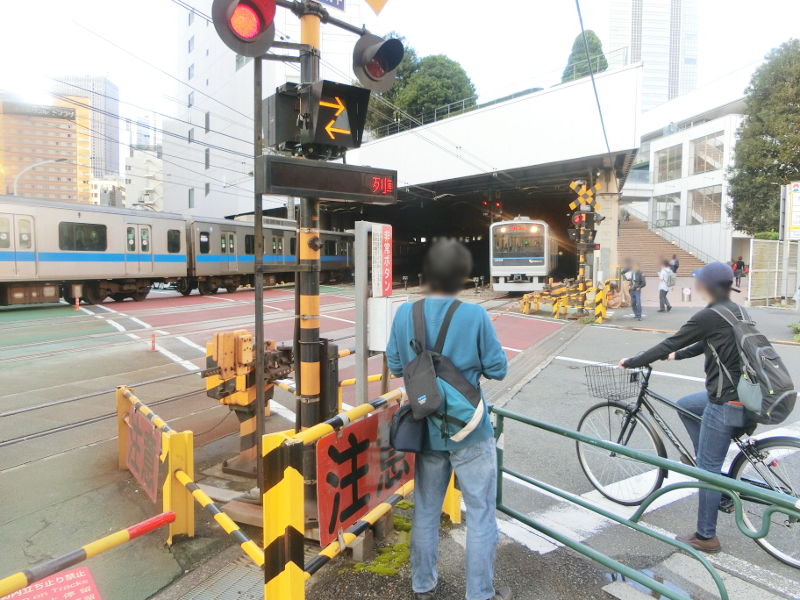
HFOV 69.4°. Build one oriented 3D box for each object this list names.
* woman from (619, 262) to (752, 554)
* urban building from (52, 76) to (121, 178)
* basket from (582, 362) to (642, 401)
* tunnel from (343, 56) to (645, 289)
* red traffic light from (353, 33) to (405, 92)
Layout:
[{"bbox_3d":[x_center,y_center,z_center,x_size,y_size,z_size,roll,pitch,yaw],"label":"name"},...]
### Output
[{"bbox_3d":[1.785,0.586,3.480,0.550,1.630,0.760,-3,5,-38],"label":"woman"},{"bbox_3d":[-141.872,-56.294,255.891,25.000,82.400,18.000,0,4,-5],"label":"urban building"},{"bbox_3d":[1.460,0.557,3.898,0.340,0.220,0.260,-3,5,-38],"label":"basket"},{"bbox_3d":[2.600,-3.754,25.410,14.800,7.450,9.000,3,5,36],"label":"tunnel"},{"bbox_3d":[-0.115,-1.468,3.556,0.360,0.360,0.320,-3,5,-43],"label":"red traffic light"}]

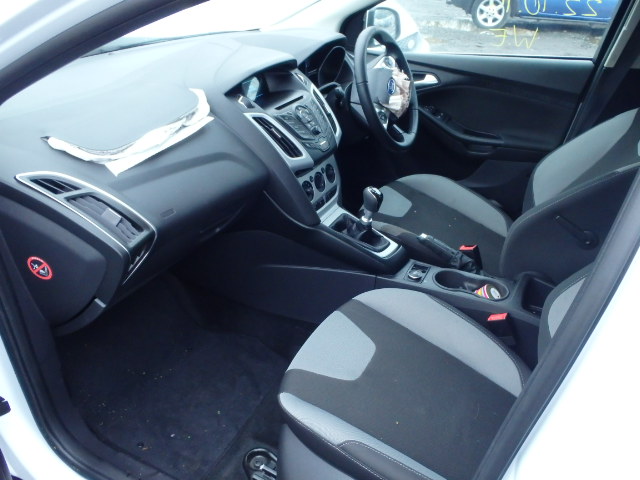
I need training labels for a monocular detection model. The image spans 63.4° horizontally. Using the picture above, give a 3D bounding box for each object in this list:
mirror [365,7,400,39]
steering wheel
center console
[{"bbox_3d":[0.227,-0.836,2.001,0.090,0.140,0.205,22,36,34],"label":"mirror"},{"bbox_3d":[0.196,-0.448,1.561,0.090,0.372,0.372,-8,21,34],"label":"steering wheel"},{"bbox_3d":[0.232,-0.050,1.264,0.890,0.595,0.350,14,32,24],"label":"center console"}]

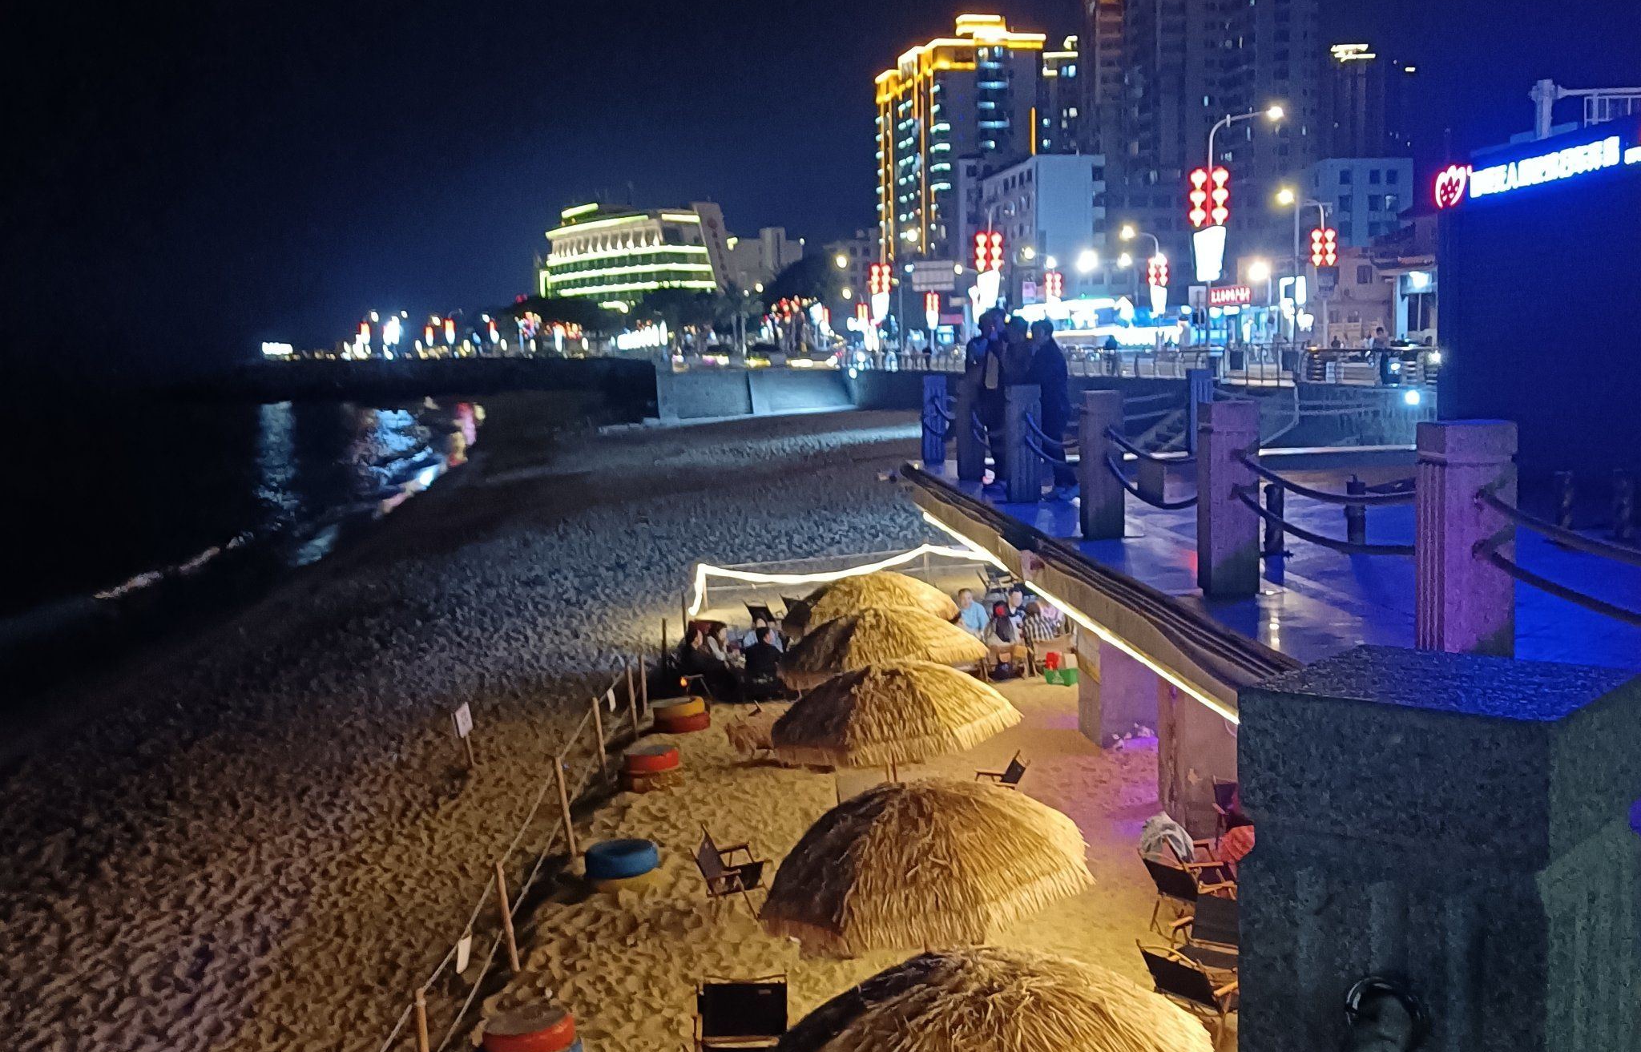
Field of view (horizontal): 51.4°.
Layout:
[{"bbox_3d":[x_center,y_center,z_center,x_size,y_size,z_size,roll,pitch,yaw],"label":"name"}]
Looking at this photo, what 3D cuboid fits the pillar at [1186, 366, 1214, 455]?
[{"bbox_3d":[4.708,-1.402,21.185,0.270,1.080,0.270,-2,6,-4],"label":"pillar"}]

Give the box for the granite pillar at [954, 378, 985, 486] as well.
[{"bbox_3d":[1.646,-1.055,18.739,0.290,1.090,0.290,-2,6,-4],"label":"granite pillar"}]

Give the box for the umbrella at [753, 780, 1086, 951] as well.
[{"bbox_3d":[0.649,2.591,10.099,1.980,2.260,1.980,-1,6,0],"label":"umbrella"}]

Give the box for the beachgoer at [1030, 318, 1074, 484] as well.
[{"bbox_3d":[2.225,-1.144,16.421,0.360,1.690,0.500,-1,6,0],"label":"beachgoer"}]

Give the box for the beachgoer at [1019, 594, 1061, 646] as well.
[{"bbox_3d":[3.269,1.639,25.284,0.520,1.100,0.750,-2,6,-7],"label":"beachgoer"}]

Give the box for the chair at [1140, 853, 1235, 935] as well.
[{"bbox_3d":[2.500,2.472,11.450,0.490,0.640,0.530,-6,7,-37],"label":"chair"}]

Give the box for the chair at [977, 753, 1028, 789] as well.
[{"bbox_3d":[1.696,2.464,15.750,0.530,0.600,0.560,-1,6,6],"label":"chair"}]

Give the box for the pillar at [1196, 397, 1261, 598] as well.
[{"bbox_3d":[2.324,-0.162,9.689,0.270,1.080,0.270,-2,6,-4],"label":"pillar"}]

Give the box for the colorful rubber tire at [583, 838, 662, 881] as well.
[{"bbox_3d":[-1.662,2.798,14.434,0.630,0.190,0.630,-1,6,0],"label":"colorful rubber tire"}]

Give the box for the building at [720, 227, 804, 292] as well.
[{"bbox_3d":[-12.119,-48.685,368.996,19.000,30.061,15.000,0,6,11],"label":"building"}]

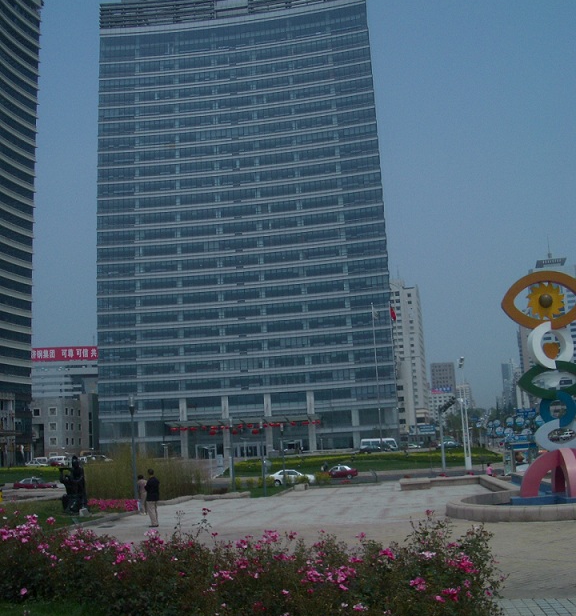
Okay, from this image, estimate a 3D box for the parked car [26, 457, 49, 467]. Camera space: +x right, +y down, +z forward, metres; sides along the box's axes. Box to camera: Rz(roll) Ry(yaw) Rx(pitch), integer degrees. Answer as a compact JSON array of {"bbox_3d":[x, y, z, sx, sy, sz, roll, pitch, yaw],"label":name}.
[{"bbox_3d":[-48.583,29.981,150.000,4.450,1.440,1.720,-4,-11,5],"label":"parked car"}]

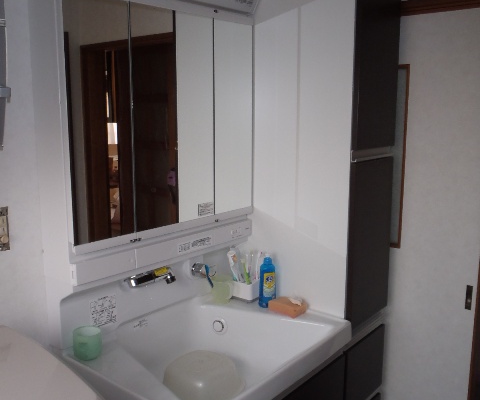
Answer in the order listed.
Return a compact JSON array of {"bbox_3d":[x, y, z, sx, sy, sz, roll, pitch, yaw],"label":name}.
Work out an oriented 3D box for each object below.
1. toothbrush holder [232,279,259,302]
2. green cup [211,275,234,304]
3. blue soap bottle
[{"bbox_3d":[0.022,0.336,1.962,0.102,0.069,0.070,8,12,40],"label":"toothbrush holder"},{"bbox_3d":[-0.064,0.336,1.920,0.091,0.083,0.073,7,12,35],"label":"green cup"},{"bbox_3d":[0.100,0.289,1.879,0.063,0.189,0.055,-3,10,-15],"label":"blue soap bottle"}]

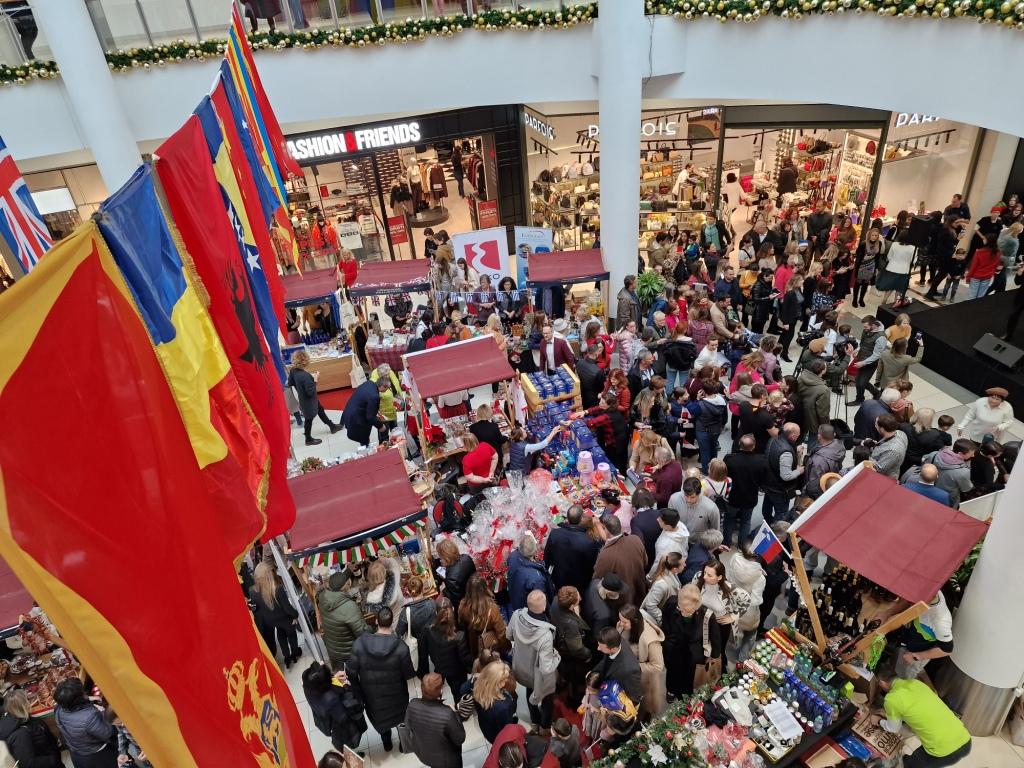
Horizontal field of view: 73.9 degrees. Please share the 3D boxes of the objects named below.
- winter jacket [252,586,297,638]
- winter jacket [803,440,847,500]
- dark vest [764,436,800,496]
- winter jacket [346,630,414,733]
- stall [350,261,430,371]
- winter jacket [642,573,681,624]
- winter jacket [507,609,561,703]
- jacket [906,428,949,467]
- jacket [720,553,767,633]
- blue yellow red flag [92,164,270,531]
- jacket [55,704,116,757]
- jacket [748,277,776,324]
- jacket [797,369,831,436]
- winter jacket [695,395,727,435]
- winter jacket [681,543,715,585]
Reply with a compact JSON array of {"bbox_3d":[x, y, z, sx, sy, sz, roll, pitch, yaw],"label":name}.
[{"bbox_3d":[-2.596,2.486,7.467,0.500,0.700,0.320,-10,31,-7],"label":"winter jacket"},{"bbox_3d":[3.956,1.060,8.640,0.530,0.780,0.350,-13,32,-12],"label":"winter jacket"},{"bbox_3d":[3.411,1.040,8.580,0.360,0.700,0.480,-8,33,-4],"label":"dark vest"},{"bbox_3d":[-1.209,2.776,6.503,0.600,1.000,0.380,-9,31,-6],"label":"winter jacket"},{"bbox_3d":[-1.937,-1.065,12.564,1.382,2.150,1.180,-3,33,5],"label":"stall"},{"bbox_3d":[1.564,2.161,6.888,0.360,0.620,0.480,-12,32,-10],"label":"winter jacket"},{"bbox_3d":[0.242,2.579,6.711,0.600,0.880,0.420,8,35,19],"label":"winter jacket"},{"bbox_3d":[5.406,0.830,8.896,0.500,0.700,0.340,11,35,25],"label":"jacket"},{"bbox_3d":[2.371,2.095,6.970,0.500,0.800,0.380,18,40,33],"label":"jacket"},{"bbox_3d":[-0.952,0.129,2.209,0.250,1.550,0.850,-14,33,-14],"label":"blue yellow red flag"},{"bbox_3d":[-3.902,3.169,6.240,0.520,0.640,0.360,-15,32,-15],"label":"jacket"},{"bbox_3d":[4.793,-1.598,13.018,0.420,0.840,0.500,6,33,19],"label":"jacket"},{"bbox_3d":[4.182,0.244,9.480,0.370,0.820,0.520,-24,37,-27],"label":"jacket"},{"bbox_3d":[2.738,0.421,9.386,0.500,0.660,0.350,0,33,8],"label":"winter jacket"},{"bbox_3d":[2.010,2.021,7.414,0.420,0.720,0.500,-19,35,-19],"label":"winter jacket"}]

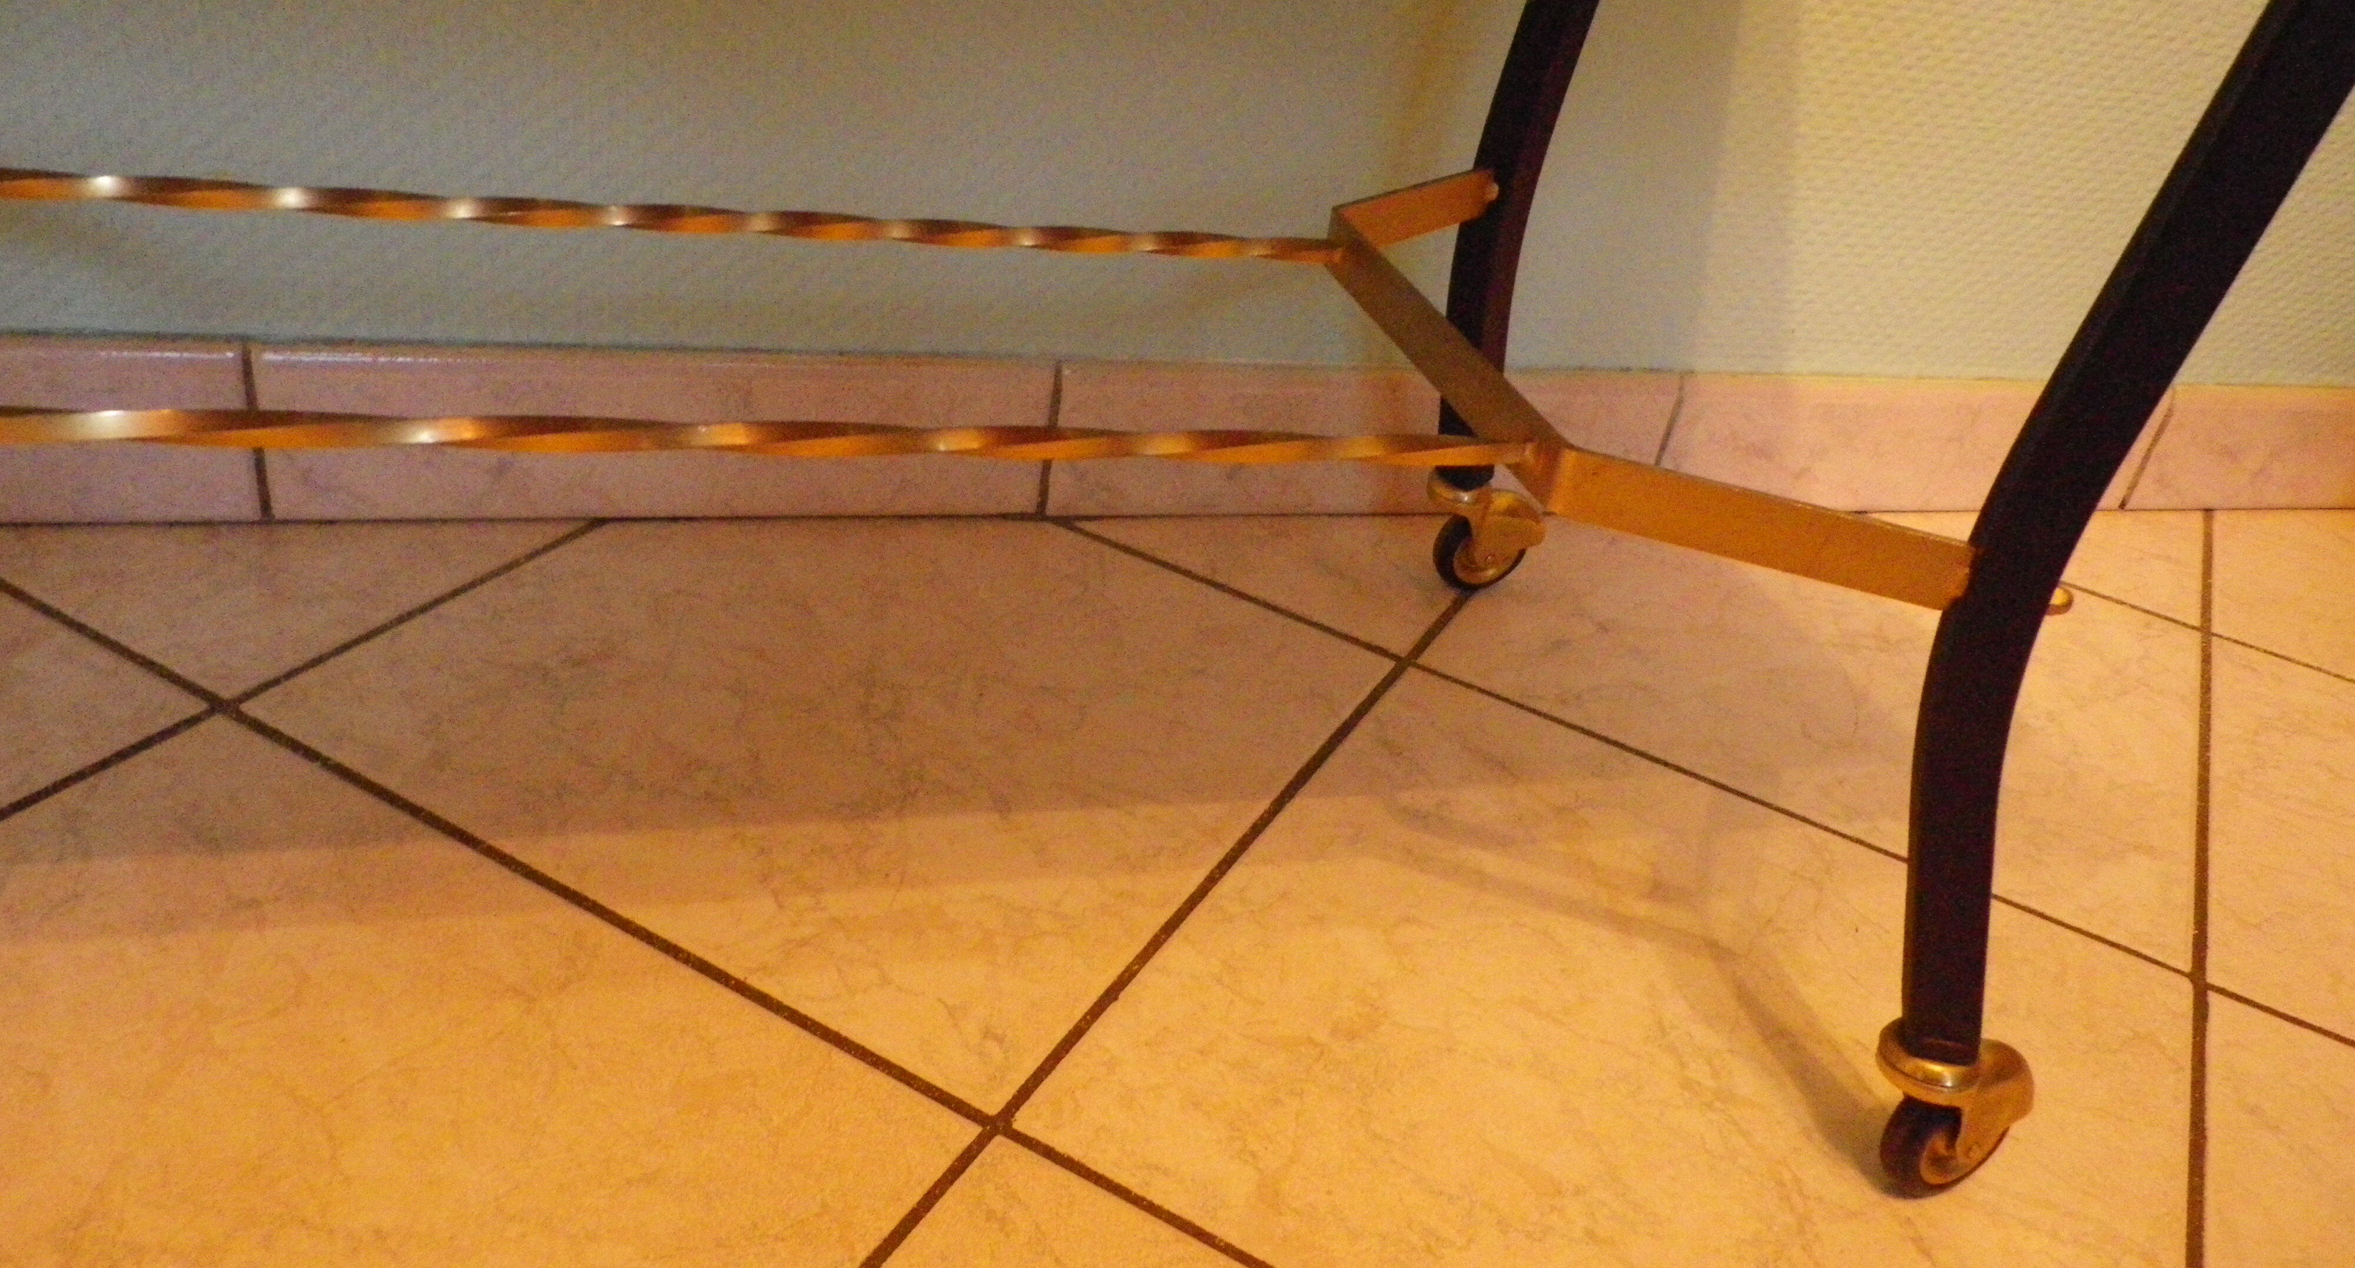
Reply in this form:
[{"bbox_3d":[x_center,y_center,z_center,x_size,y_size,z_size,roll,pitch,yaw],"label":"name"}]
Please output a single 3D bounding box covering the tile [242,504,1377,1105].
[{"bbox_3d":[-0.117,0.023,0.734,0.314,0.010,0.314,22,33,19],"label":"tile"}]

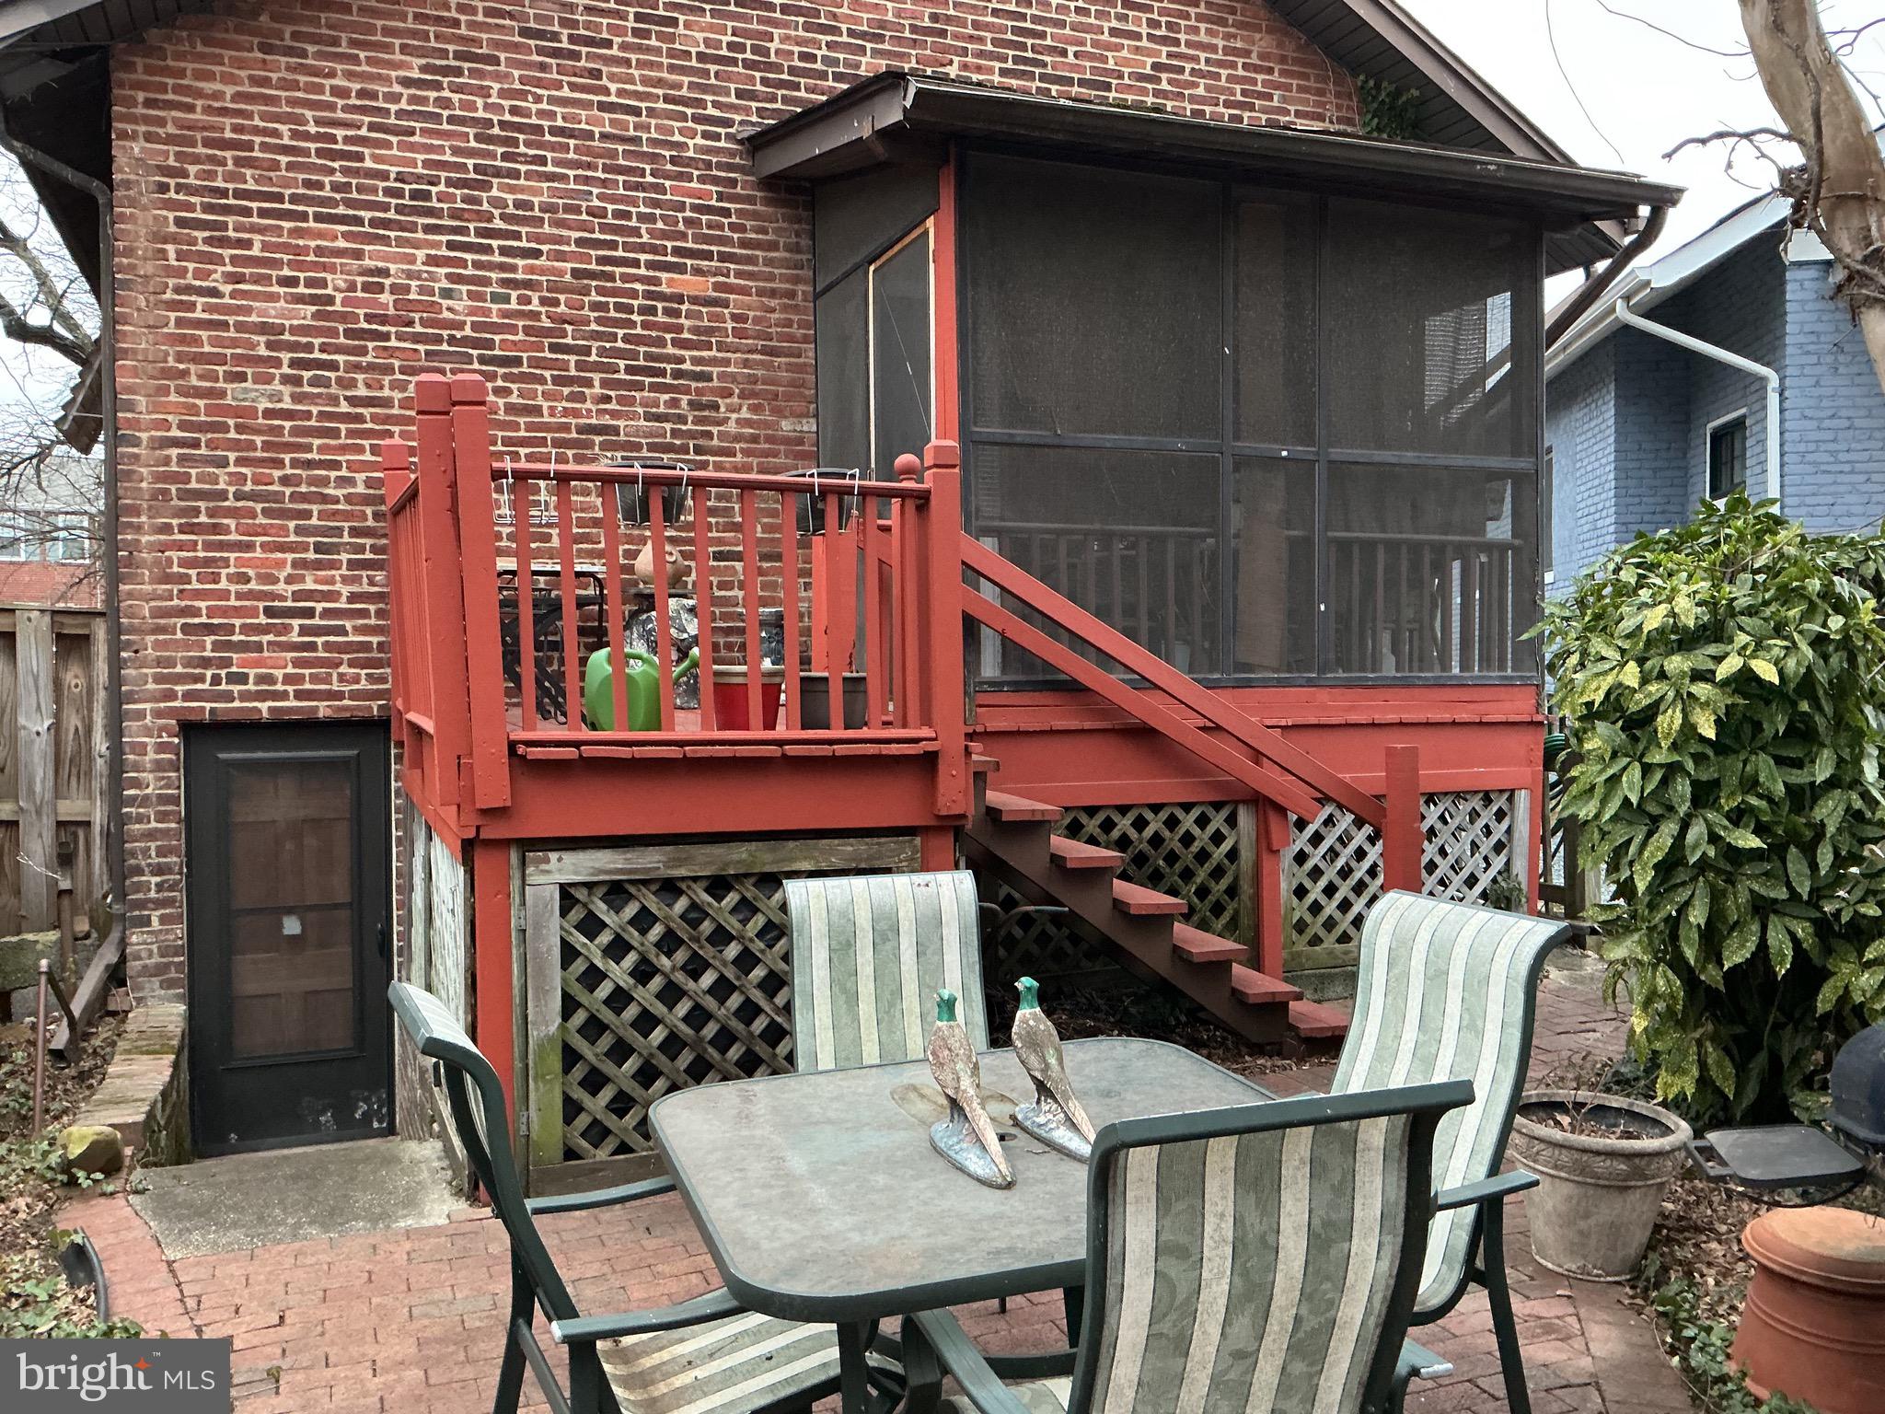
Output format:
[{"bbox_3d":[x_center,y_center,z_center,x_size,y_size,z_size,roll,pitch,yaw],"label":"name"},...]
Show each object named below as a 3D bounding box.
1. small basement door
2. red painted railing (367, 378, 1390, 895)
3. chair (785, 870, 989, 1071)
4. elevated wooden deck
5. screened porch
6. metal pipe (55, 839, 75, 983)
[{"bbox_3d":[-2.901,1.012,7.057,0.852,1.899,0.081,-1,1,-21],"label":"small basement door"},{"bbox_3d":[-0.427,0.092,6.142,3.092,1.993,3.285,-1,1,-21],"label":"red painted railing"},{"bbox_3d":[-0.017,0.924,3.780,0.590,0.970,0.680,-1,1,-24],"label":"chair"},{"bbox_3d":[0.413,0.179,6.511,4.882,2.187,3.366,-1,1,-21],"label":"elevated wooden deck"},{"bbox_3d":[1.163,-1.460,7.387,3.631,2.746,2.237,-1,1,-21],"label":"screened porch"},{"bbox_3d":[-3.684,0.894,6.656,0.065,0.704,0.065,-1,1,-21],"label":"metal pipe"}]

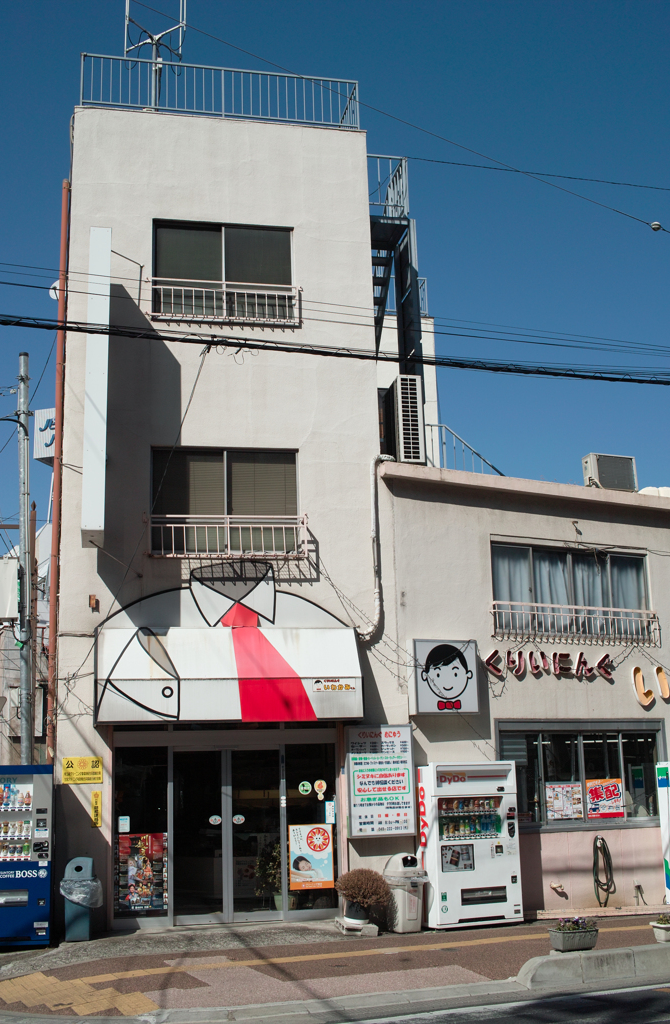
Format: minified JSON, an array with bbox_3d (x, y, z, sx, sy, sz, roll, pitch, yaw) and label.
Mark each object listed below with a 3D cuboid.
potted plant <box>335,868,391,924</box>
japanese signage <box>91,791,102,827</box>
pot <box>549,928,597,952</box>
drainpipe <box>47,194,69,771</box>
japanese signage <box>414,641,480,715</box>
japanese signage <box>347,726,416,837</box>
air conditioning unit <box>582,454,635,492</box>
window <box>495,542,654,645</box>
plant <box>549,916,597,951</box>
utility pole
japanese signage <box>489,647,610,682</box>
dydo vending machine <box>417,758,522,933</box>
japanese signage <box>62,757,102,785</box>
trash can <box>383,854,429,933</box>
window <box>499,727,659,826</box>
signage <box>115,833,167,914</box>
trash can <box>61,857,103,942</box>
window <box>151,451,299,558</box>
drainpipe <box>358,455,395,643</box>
[{"bbox_3d":[0.307,4.219,12.813,0.614,0.576,0.614,-1,-13,0],"label":"potted plant"},{"bbox_3d":[-2.692,3.364,13.174,0.110,0.389,0.015,1,-13,-10],"label":"japanese signage"},{"bbox_3d":[2.319,4.143,11.311,0.423,0.178,0.244,4,-14,-23],"label":"pot"},{"bbox_3d":[-3.329,0.199,13.961,0.090,9.172,0.090,1,-13,-10],"label":"drainpipe"},{"bbox_3d":[1.298,1.980,13.920,0.867,0.883,0.169,5,-14,-25],"label":"japanese signage"},{"bbox_3d":[0.548,3.143,13.652,0.827,1.267,0.140,3,-13,-18],"label":"japanese signage"},{"bbox_3d":[4.032,-0.532,17.103,0.745,0.538,0.270,3,-14,-19],"label":"air conditioning unit"},{"bbox_3d":[3.259,1.080,15.848,2.770,1.270,0.150,6,-15,-29],"label":"window"},{"bbox_3d":[2.318,4.084,11.325,0.423,0.298,0.244,4,-14,-23],"label":"plant"},{"bbox_3d":[-4.002,1.429,15.082,0.140,7.410,0.140,-4,-13,-1],"label":"utility pole"},{"bbox_3d":[2.825,1.980,15.235,2.113,0.300,0.100,6,-15,-29],"label":"japanese signage"},{"bbox_3d":[1.559,3.829,13.455,1.140,1.830,0.350,5,-14,-26],"label":"dydo vending machine"},{"bbox_3d":[-2.845,2.921,13.166,0.438,0.292,0.020,1,-13,-11],"label":"japanese signage"},{"bbox_3d":[0.785,4.222,12.968,0.360,0.825,0.360,5,-14,-26],"label":"trash can"},{"bbox_3d":[3.241,3.448,15.204,2.748,1.307,0.120,6,-15,-29],"label":"window"},{"bbox_3d":[-2.179,4.054,13.120,0.586,0.830,0.020,1,-13,-11],"label":"signage"},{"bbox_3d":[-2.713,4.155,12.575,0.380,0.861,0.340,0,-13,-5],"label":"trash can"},{"bbox_3d":[-1.332,-0.130,14.291,1.825,1.386,0.150,1,-13,-10],"label":"window"},{"bbox_3d":[0.517,0.426,14.380,0.542,2.345,0.140,1,-13,-10],"label":"drainpipe"}]

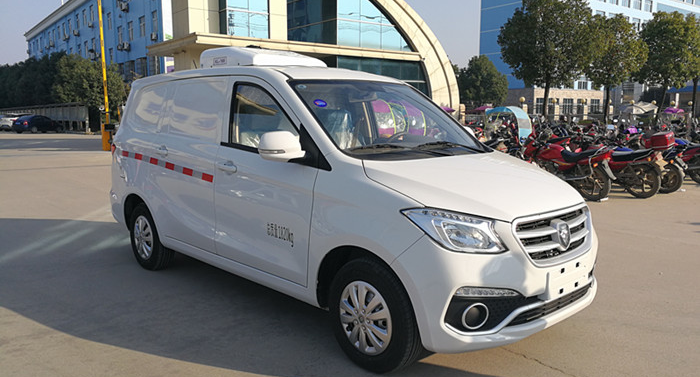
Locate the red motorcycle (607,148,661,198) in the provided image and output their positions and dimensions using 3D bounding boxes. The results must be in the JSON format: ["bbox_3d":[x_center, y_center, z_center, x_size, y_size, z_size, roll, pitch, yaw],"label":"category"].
[{"bbox_3d":[4.581,-0.418,9.676,0.745,1.071,1.989,-7,10,-43],"label":"red motorcycle"}]

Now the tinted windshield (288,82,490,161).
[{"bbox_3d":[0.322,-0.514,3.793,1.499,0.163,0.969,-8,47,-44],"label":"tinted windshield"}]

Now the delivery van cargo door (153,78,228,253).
[{"bbox_3d":[-1.300,-0.192,4.395,0.194,1.316,1.051,-8,11,-44],"label":"delivery van cargo door"}]

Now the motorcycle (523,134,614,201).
[{"bbox_3d":[3.642,-0.388,9.480,0.745,1.071,1.989,-7,10,-43],"label":"motorcycle"}]

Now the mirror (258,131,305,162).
[{"bbox_3d":[-0.400,-0.239,3.177,0.255,0.194,0.163,-8,11,-44],"label":"mirror"}]

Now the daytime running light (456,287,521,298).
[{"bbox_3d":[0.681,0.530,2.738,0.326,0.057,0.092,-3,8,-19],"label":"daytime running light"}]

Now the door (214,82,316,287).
[{"bbox_3d":[-0.558,-0.085,3.644,0.194,1.316,1.173,-8,11,-44],"label":"door"}]

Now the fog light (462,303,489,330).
[{"bbox_3d":[0.628,0.645,2.750,0.141,0.141,0.082,-1,14,-23],"label":"fog light"}]

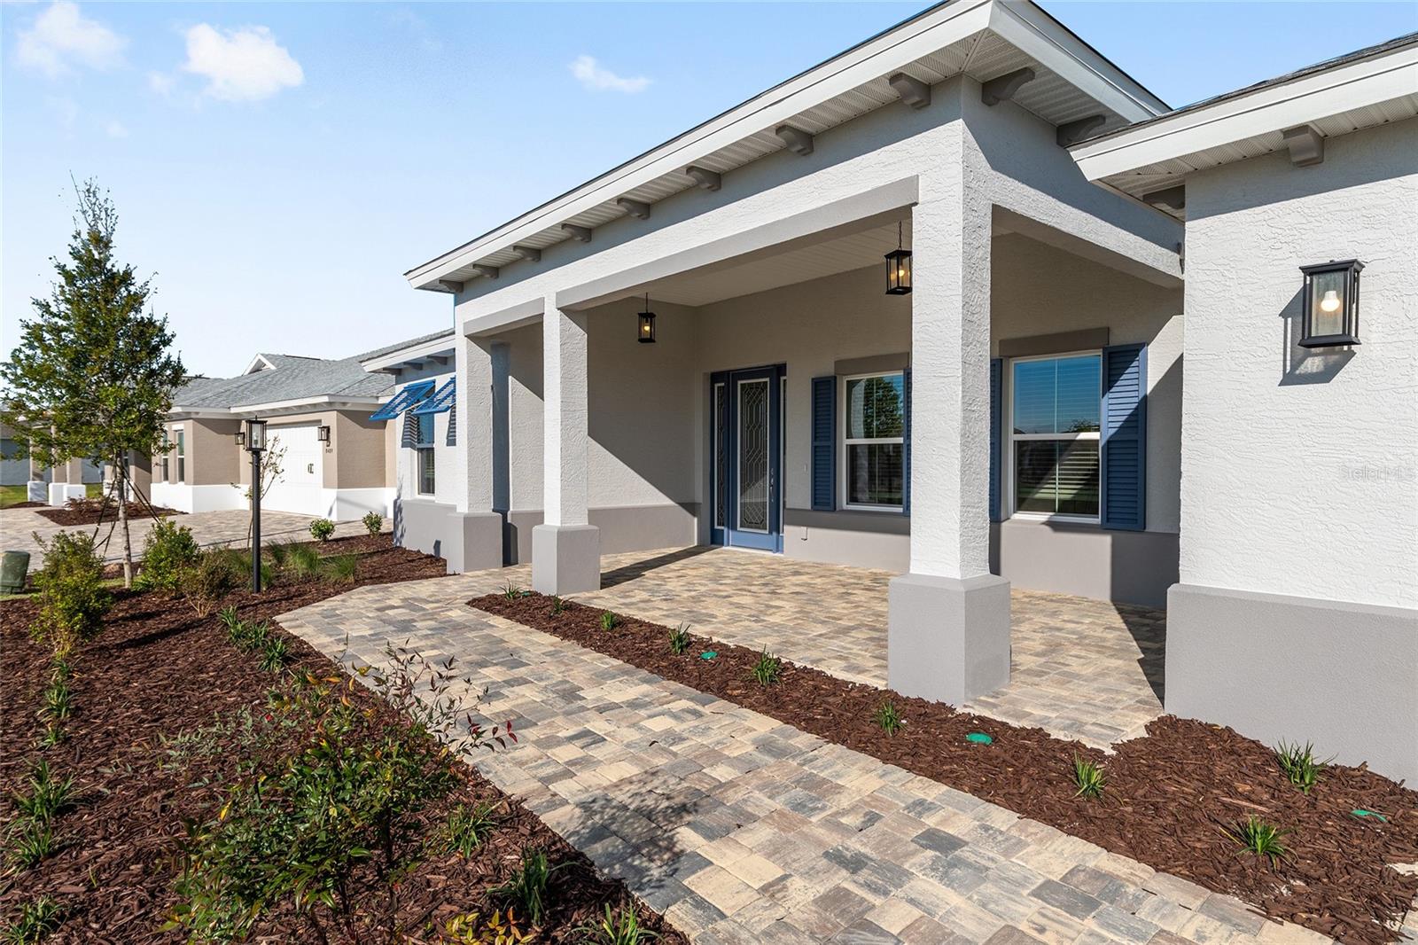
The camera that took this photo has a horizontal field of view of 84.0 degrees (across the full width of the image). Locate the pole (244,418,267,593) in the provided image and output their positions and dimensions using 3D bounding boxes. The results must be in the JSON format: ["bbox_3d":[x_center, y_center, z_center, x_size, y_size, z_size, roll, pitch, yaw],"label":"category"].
[{"bbox_3d":[-4.661,0.331,8.120,0.190,1.820,0.190,-1,1,-40],"label":"pole"}]

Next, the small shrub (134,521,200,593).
[{"bbox_3d":[-5.779,0.874,8.400,0.630,0.770,0.630,-1,1,-40],"label":"small shrub"}]

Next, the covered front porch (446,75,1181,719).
[{"bbox_3d":[0.434,-0.504,7.749,3.608,3.224,6.969,-1,1,-40],"label":"covered front porch"}]

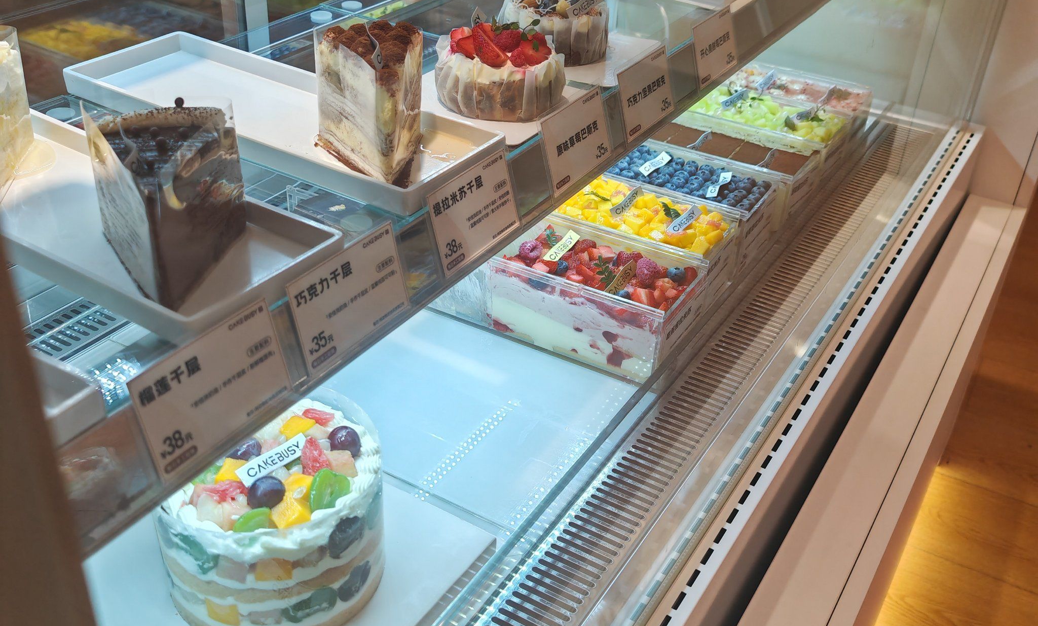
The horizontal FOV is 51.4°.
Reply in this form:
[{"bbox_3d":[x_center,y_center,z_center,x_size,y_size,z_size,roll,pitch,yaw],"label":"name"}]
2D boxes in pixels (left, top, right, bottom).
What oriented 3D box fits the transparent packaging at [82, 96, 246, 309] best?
[{"bbox_3d":[-0.208,-0.067,0.638,0.092,0.088,0.107,-6,34,-14],"label":"transparent packaging"}]

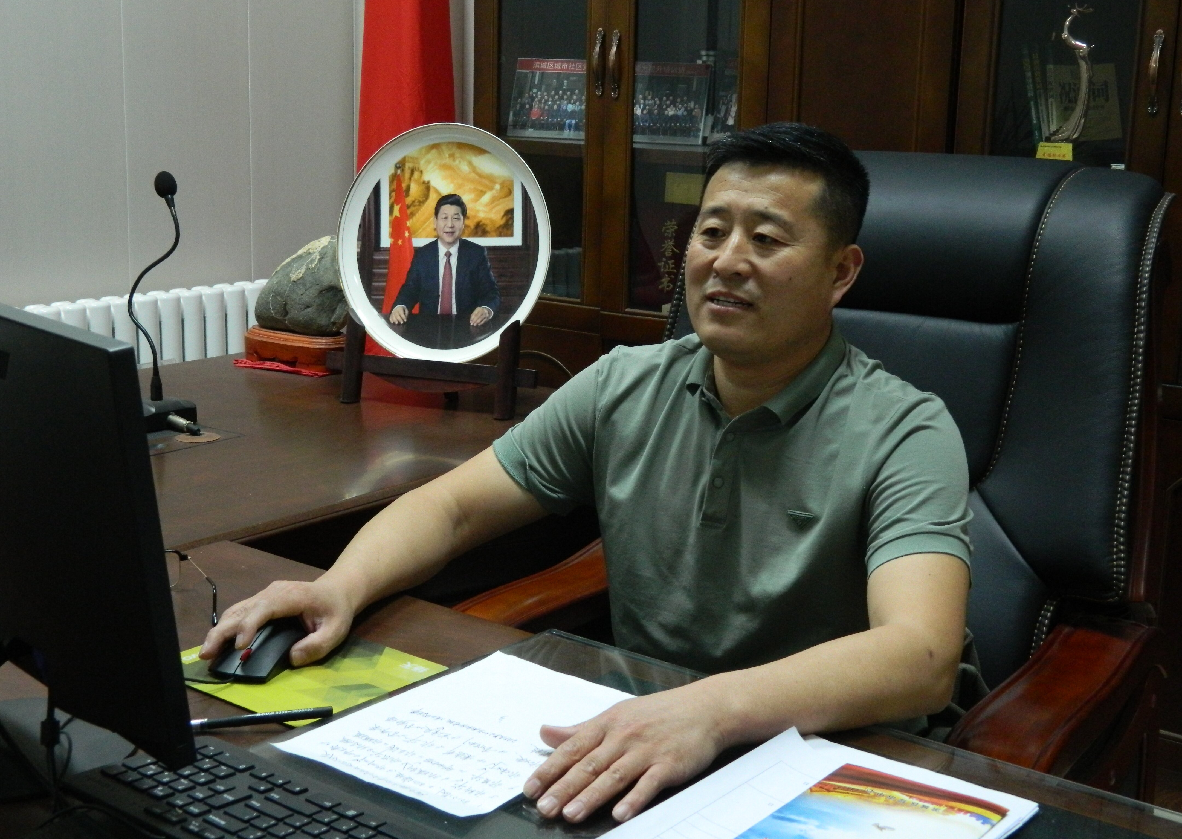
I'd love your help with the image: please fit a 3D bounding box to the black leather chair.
[{"bbox_3d":[0.288,0.310,1.923,0.710,1.235,0.770,9,14,30],"label":"black leather chair"}]

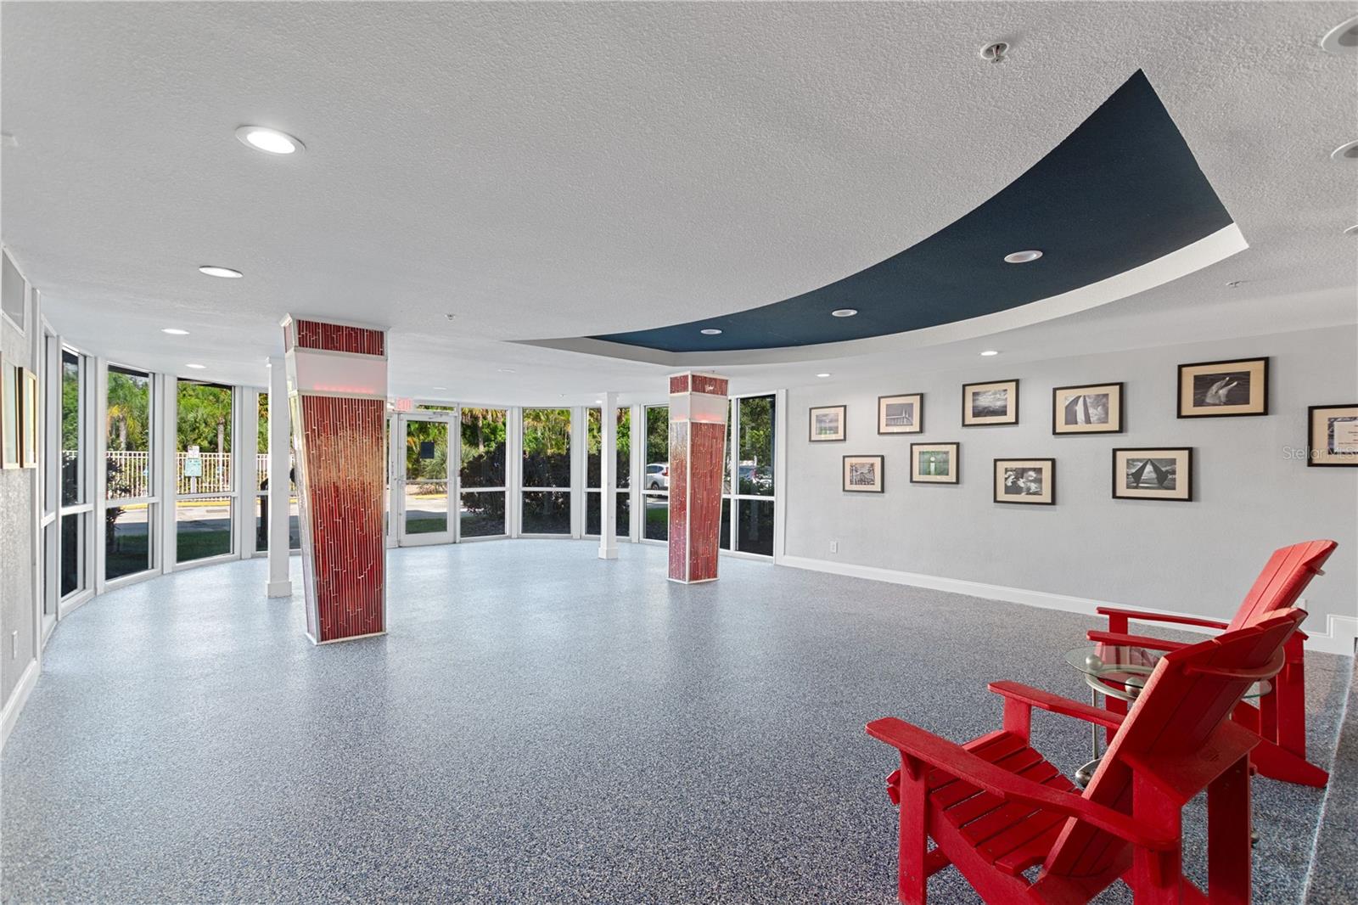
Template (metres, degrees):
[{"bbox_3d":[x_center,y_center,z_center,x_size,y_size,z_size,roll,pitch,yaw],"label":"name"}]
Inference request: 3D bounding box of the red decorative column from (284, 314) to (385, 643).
[{"bbox_3d":[-2.670,0.220,4.425,0.660,2.420,0.420,2,-1,-40],"label":"red decorative column"}]

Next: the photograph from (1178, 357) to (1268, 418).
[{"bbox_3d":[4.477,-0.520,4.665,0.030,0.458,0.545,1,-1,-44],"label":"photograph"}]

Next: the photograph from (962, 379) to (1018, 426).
[{"bbox_3d":[3.279,-0.513,5.967,0.030,0.475,0.547,2,-1,-43],"label":"photograph"}]

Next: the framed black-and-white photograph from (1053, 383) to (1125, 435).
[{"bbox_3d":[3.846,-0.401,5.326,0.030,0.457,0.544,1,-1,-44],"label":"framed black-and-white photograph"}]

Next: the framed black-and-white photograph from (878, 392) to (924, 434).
[{"bbox_3d":[2.605,-0.448,6.677,0.030,0.475,0.547,2,-1,-43],"label":"framed black-and-white photograph"}]

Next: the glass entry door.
[{"bbox_3d":[-4.156,0.460,9.356,0.870,2.140,0.050,1,-1,-36],"label":"glass entry door"}]

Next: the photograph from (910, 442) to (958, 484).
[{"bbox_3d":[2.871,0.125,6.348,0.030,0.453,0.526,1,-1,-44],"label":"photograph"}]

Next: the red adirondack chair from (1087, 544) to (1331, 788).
[{"bbox_3d":[2.594,0.933,2.842,0.860,1.030,0.760,0,-1,37],"label":"red adirondack chair"}]

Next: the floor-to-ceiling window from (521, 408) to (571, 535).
[{"bbox_3d":[-2.445,0.352,10.426,0.930,2.330,0.060,1,-1,0],"label":"floor-to-ceiling window"}]

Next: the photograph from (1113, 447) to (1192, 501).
[{"bbox_3d":[4.173,0.191,4.999,0.030,0.475,0.547,2,-1,-43],"label":"photograph"}]

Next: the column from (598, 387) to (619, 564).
[{"bbox_3d":[-1.045,0.331,8.270,0.215,2.430,0.215,2,-1,-41],"label":"column"}]

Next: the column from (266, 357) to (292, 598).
[{"bbox_3d":[-4.149,0.258,5.885,0.180,2.440,0.180,1,-1,-44],"label":"column"}]

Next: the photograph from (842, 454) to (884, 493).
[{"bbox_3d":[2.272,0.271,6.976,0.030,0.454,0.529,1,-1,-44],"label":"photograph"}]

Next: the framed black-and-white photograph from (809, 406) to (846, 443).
[{"bbox_3d":[1.932,-0.369,7.385,0.030,0.475,0.547,2,-1,-43],"label":"framed black-and-white photograph"}]

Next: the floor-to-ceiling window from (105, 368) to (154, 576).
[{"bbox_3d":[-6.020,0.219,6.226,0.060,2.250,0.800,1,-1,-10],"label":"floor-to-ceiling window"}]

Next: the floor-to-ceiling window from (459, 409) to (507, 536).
[{"bbox_3d":[-3.403,0.362,9.899,0.840,2.270,0.080,1,-1,-36],"label":"floor-to-ceiling window"}]

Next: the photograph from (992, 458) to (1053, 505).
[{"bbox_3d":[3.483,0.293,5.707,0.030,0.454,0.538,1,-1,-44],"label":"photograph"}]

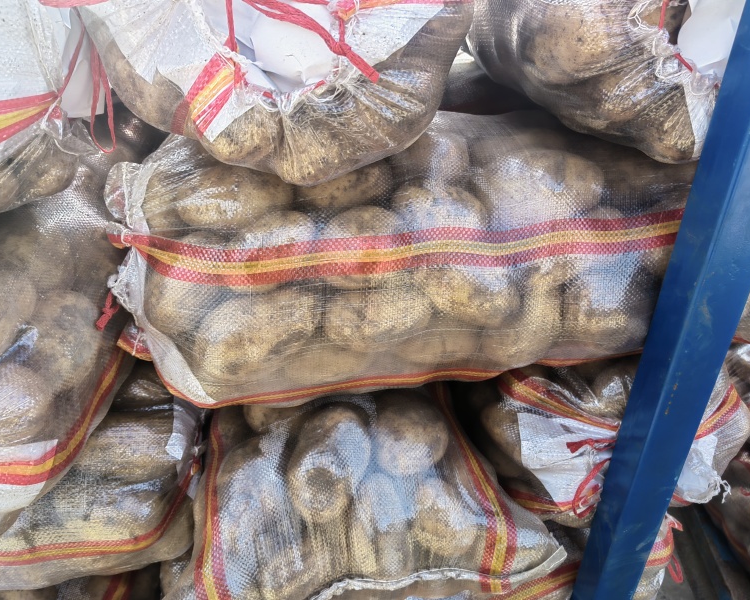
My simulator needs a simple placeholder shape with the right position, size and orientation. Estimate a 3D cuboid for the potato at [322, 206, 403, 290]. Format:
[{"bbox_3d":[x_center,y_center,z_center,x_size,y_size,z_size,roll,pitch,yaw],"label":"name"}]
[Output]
[{"bbox_3d":[-0.012,-0.050,0.610,0.080,0.082,0.080,0,19,-7],"label":"potato"}]

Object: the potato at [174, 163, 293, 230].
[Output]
[{"bbox_3d":[-0.141,-0.103,0.620,0.121,0.066,0.070,-4,20,-7],"label":"potato"}]

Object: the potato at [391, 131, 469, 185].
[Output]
[{"bbox_3d":[0.061,-0.151,0.675,0.086,0.071,0.070,0,19,-7],"label":"potato"}]

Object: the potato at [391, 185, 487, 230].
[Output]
[{"bbox_3d":[0.065,-0.087,0.630,0.097,0.065,0.068,5,19,-7],"label":"potato"}]

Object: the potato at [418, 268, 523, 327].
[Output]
[{"bbox_3d":[0.091,-0.002,0.610,0.106,0.059,0.064,14,18,-7],"label":"potato"}]

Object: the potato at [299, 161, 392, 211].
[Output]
[{"bbox_3d":[-0.031,-0.124,0.655,0.104,0.065,0.066,-10,20,-7],"label":"potato"}]

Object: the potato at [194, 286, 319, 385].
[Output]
[{"bbox_3d":[-0.112,0.032,0.585,0.124,0.073,0.075,-22,23,-7],"label":"potato"}]

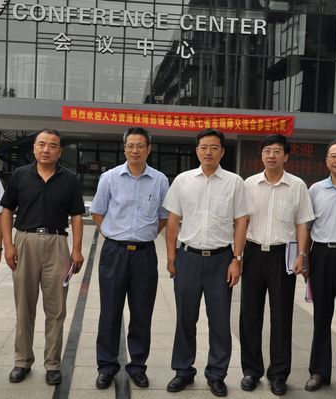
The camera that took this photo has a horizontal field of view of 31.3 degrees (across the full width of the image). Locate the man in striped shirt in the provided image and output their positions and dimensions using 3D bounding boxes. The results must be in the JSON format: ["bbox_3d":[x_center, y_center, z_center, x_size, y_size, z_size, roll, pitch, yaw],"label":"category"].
[{"bbox_3d":[0.723,0.426,4.127,0.570,1.735,0.340,3,3,13],"label":"man in striped shirt"}]

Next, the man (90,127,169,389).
[{"bbox_3d":[-0.261,0.378,4.115,0.540,1.745,0.360,2,3,-5],"label":"man"}]

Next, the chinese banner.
[{"bbox_3d":[0.394,-2.942,22.500,8.771,0.713,0.060,2,3,-5],"label":"chinese banner"}]

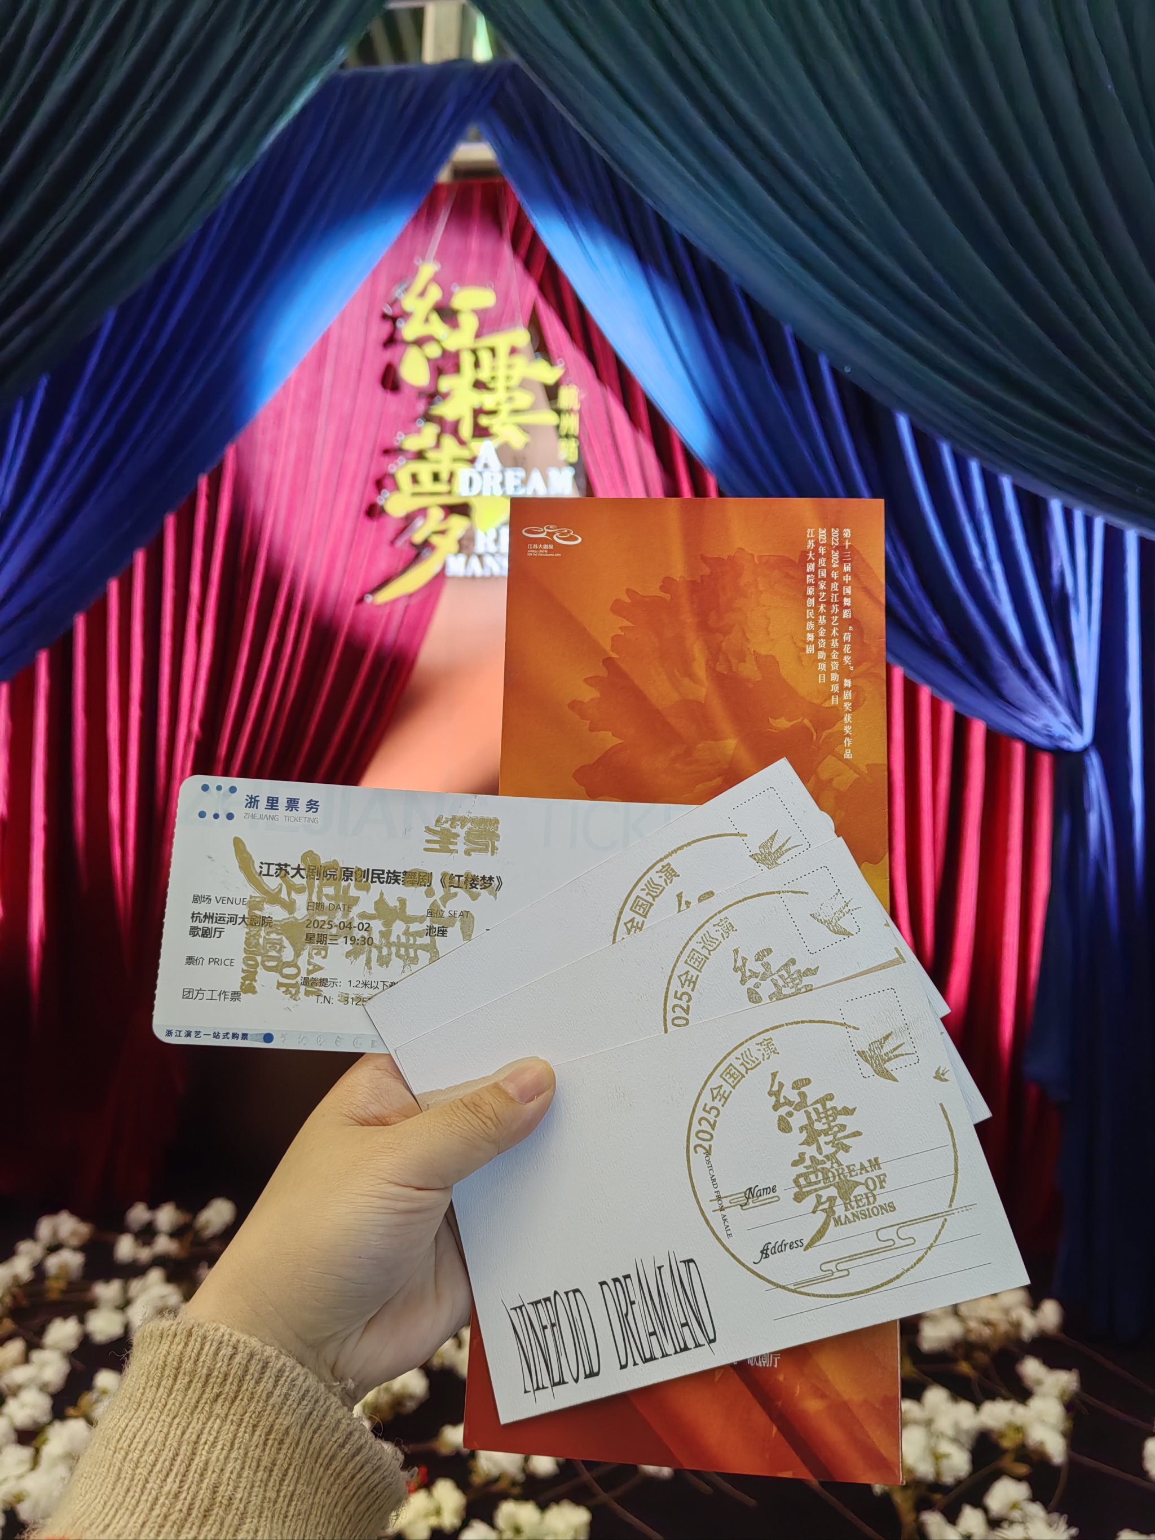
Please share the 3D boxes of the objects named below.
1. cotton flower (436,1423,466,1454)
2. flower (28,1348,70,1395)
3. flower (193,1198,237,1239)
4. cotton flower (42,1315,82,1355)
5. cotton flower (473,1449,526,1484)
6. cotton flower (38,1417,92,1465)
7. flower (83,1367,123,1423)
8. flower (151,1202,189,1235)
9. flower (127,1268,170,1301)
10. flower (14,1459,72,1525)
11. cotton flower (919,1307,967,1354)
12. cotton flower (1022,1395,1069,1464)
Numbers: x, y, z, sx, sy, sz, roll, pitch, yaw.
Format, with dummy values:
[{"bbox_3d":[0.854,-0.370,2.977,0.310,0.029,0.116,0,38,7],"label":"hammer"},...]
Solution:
[{"bbox_3d":[-0.204,1.096,1.970,0.060,0.056,0.060,0,-3,0],"label":"cotton flower"},{"bbox_3d":[-0.880,1.002,2.000,0.070,0.074,0.070,0,-3,0],"label":"flower"},{"bbox_3d":[-0.559,0.690,1.850,0.065,0.059,0.067,0,-3,0],"label":"flower"},{"bbox_3d":[-0.672,0.737,1.567,0.053,0.047,0.055,0,-3,0],"label":"cotton flower"},{"bbox_3d":[-0.114,1.005,1.740,0.076,0.066,0.070,0,-3,0],"label":"cotton flower"},{"bbox_3d":[-0.637,0.834,1.494,0.067,0.058,0.063,-2,6,-24],"label":"cotton flower"},{"bbox_3d":[-0.619,0.825,1.583,0.068,0.071,0.070,-2,6,-22],"label":"flower"},{"bbox_3d":[-0.705,0.777,2.080,0.069,0.057,0.063,-1,6,-19],"label":"flower"},{"bbox_3d":[-0.602,0.718,1.680,0.059,0.042,0.061,0,-3,0],"label":"flower"},{"bbox_3d":[-0.703,0.950,1.580,0.075,0.080,0.075,0,-3,0],"label":"flower"},{"bbox_3d":[0.617,0.944,2.030,0.077,0.078,0.075,0,-3,0],"label":"cotton flower"},{"bbox_3d":[0.543,0.765,1.395,0.053,0.074,0.066,0,-3,0],"label":"cotton flower"}]

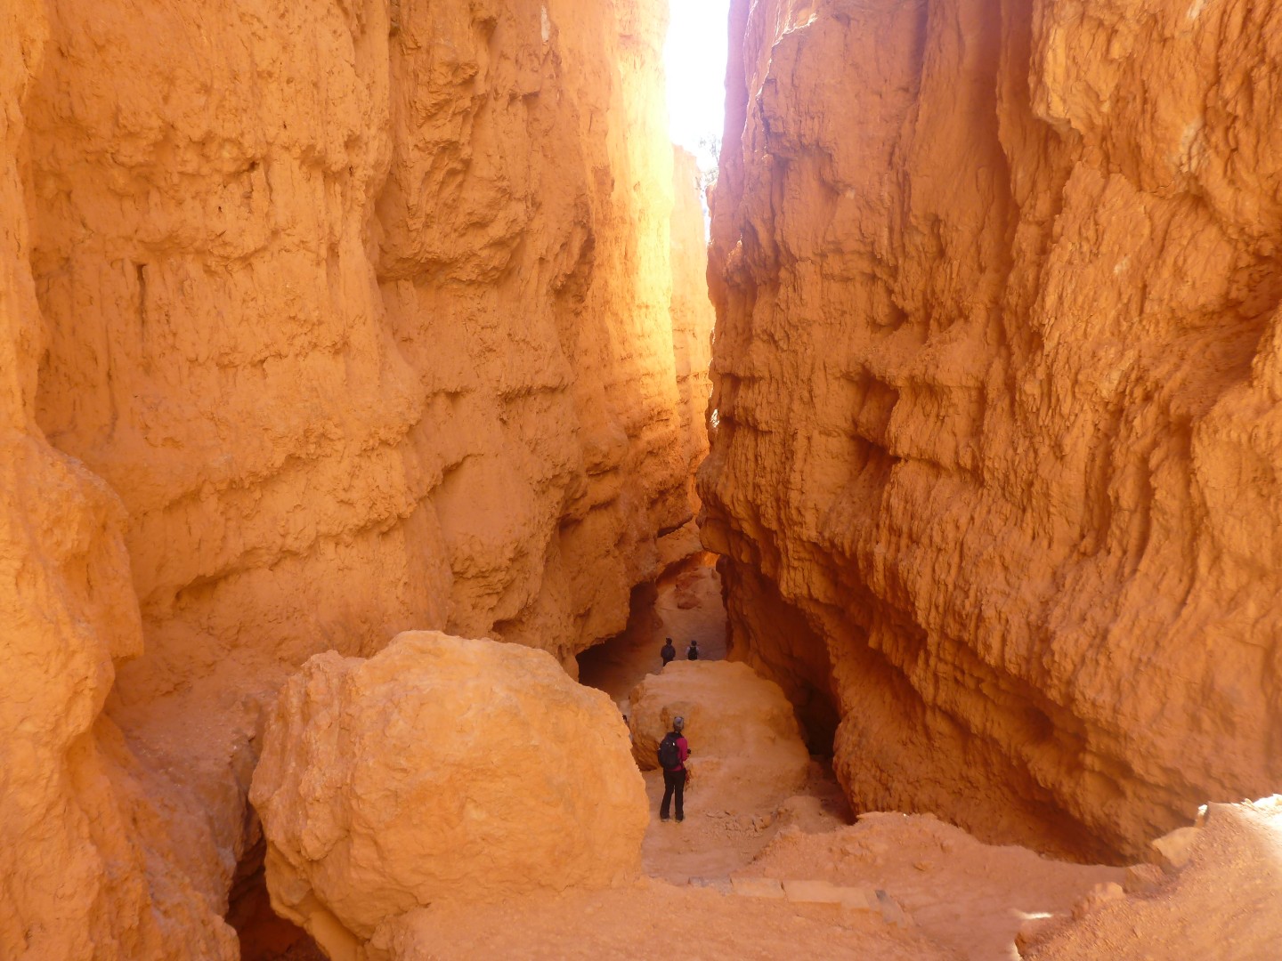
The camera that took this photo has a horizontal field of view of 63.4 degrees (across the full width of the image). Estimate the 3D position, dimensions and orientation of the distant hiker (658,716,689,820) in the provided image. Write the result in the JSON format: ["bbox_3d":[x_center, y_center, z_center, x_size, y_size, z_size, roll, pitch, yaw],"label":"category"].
[{"bbox_3d":[0.524,4.510,16.208,0.500,1.700,0.480,4,8,27],"label":"distant hiker"}]

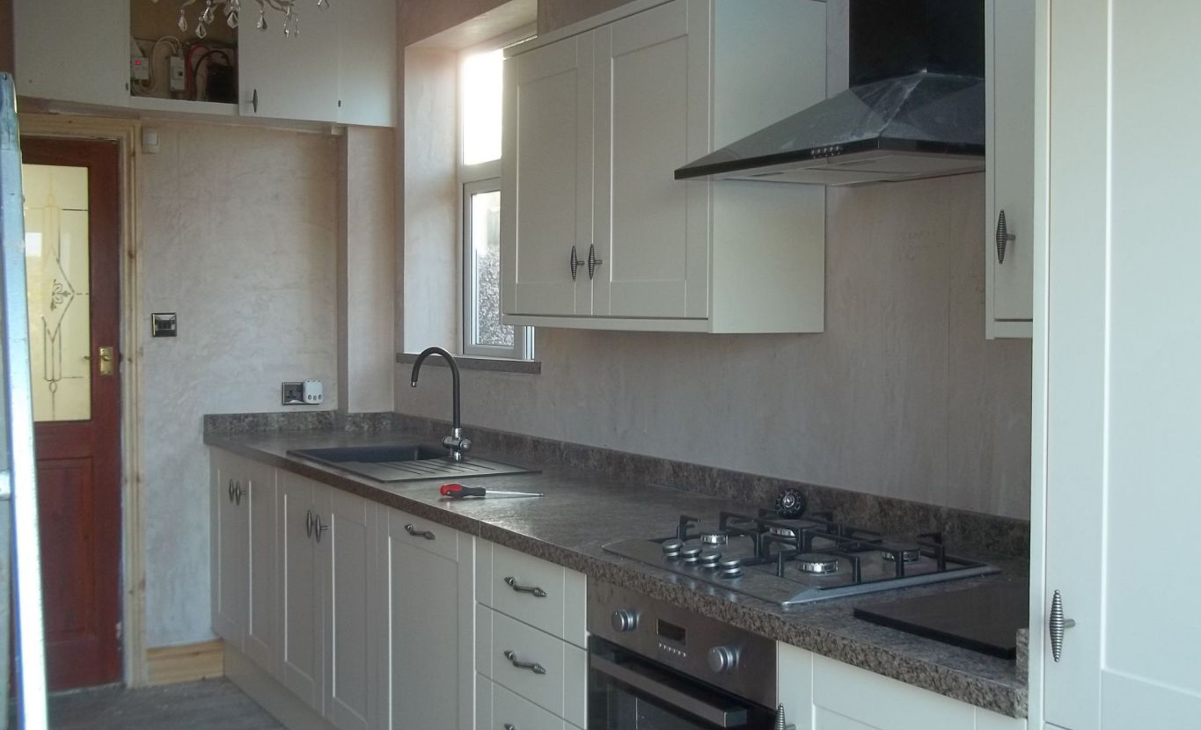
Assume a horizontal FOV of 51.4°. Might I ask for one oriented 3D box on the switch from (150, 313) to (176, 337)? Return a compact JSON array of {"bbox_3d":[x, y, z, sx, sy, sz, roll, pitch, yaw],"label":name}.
[{"bbox_3d":[-1.657,-0.150,4.750,0.088,0.088,0.012,-1,3,-32],"label":"switch"}]

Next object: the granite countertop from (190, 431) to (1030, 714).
[{"bbox_3d":[-0.198,0.348,3.389,0.722,0.040,3.899,-1,3,-32],"label":"granite countertop"}]

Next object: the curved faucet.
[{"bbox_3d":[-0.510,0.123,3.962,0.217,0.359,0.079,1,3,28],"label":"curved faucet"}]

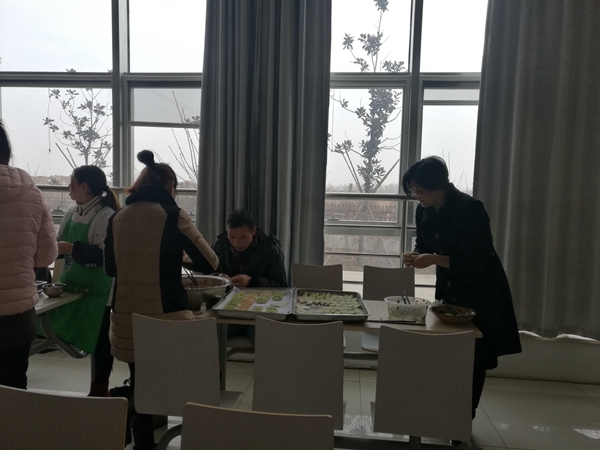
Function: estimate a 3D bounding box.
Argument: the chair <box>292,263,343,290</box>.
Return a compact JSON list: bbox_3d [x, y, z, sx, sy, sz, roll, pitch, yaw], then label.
[{"bbox_3d":[0.103,0.750,3.166,0.390,0.895,0.450,2,5,6],"label":"chair"}]

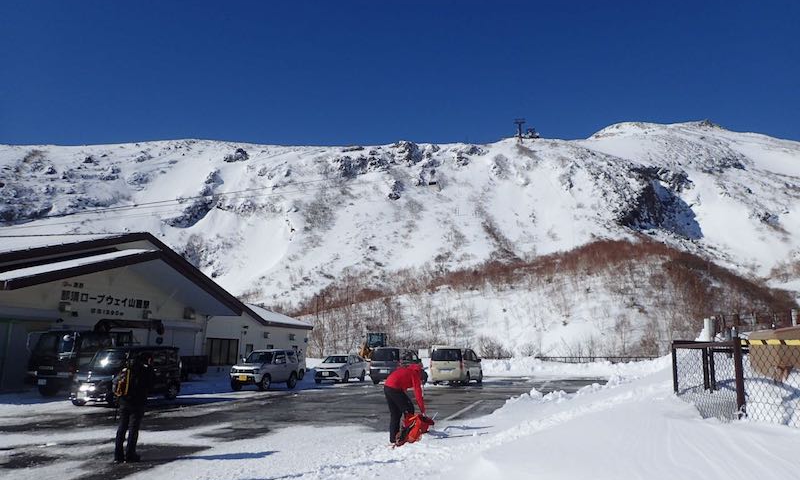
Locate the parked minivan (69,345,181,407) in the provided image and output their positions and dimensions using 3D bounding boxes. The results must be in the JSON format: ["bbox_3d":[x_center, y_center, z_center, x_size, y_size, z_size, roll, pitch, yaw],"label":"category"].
[{"bbox_3d":[-8.795,4.415,18.854,1.475,1.780,3.395,-3,-11,16],"label":"parked minivan"}]

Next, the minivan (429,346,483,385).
[{"bbox_3d":[2.982,6.413,29.625,1.695,1.840,4.690,-3,-11,18],"label":"minivan"}]

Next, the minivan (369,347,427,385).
[{"bbox_3d":[-0.082,6.545,30.325,1.720,1.840,4.700,-3,-11,14],"label":"minivan"}]

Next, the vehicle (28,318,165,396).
[{"bbox_3d":[-10.767,4.510,22.247,1.980,2.850,6.500,-3,-11,17],"label":"vehicle"}]

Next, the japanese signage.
[{"bbox_3d":[-13.549,2.847,27.060,0.100,1.350,5.725,-3,-11,15],"label":"japanese signage"}]

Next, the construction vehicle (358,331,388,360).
[{"bbox_3d":[-1.952,8.563,44.178,2.250,3.000,5.400,-8,-13,36],"label":"construction vehicle"}]

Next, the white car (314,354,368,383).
[{"bbox_3d":[-3.154,6.982,31.620,1.695,1.460,4.400,-3,-11,15],"label":"white car"}]

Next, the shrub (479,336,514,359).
[{"bbox_3d":[7.553,8.595,45.699,2.800,1.900,2.400,0,-11,0],"label":"shrub"}]

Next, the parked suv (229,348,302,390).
[{"bbox_3d":[-5.863,5.672,25.312,1.475,1.700,3.395,-3,-11,17],"label":"parked suv"}]

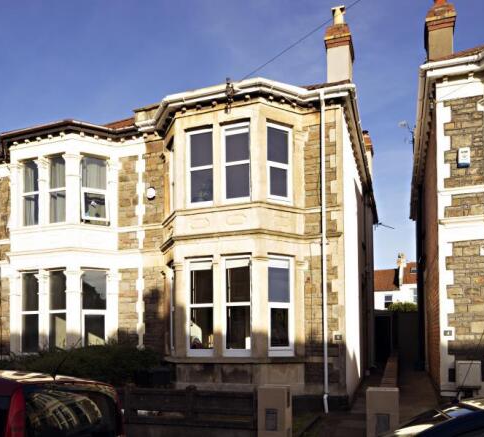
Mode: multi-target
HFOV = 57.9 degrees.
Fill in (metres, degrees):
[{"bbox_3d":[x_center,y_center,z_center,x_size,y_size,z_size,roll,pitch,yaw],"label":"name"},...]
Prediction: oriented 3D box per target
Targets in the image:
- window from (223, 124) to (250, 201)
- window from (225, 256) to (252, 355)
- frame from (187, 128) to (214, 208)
[{"bbox_3d":[-0.132,-1.307,10.203,0.741,1.914,0.120,0,0,19],"label":"window"},{"bbox_3d":[-0.120,2.065,10.199,0.716,2.310,0.120,0,0,19],"label":"window"},{"bbox_3d":[-1.000,-1.200,10.494,0.732,1.920,0.120,0,0,19],"label":"frame"}]

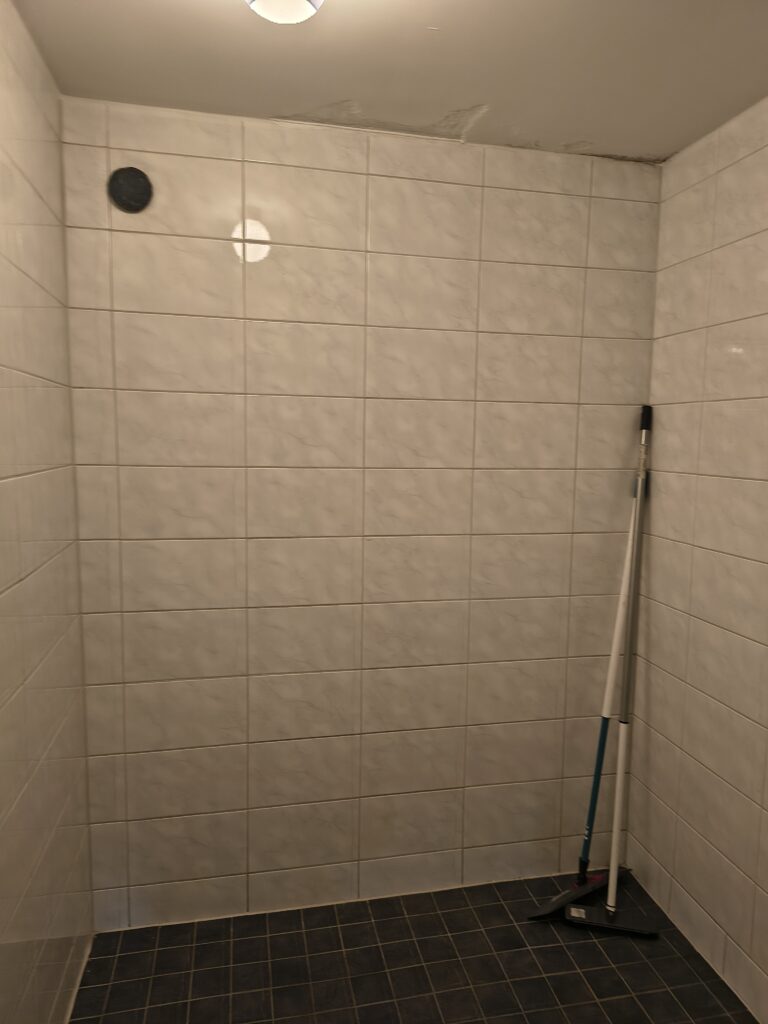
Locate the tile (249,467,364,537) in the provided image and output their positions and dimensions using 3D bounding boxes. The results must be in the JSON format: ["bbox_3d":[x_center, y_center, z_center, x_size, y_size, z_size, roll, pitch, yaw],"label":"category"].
[{"bbox_3d":[-0.221,-0.026,2.012,0.331,0.197,0.009,-1,7,-13],"label":"tile"}]

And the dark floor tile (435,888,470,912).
[{"bbox_3d":[0.203,1.193,2.180,0.097,0.009,0.097,-1,6,-12],"label":"dark floor tile"}]

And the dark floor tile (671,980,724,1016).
[{"bbox_3d":[0.801,1.243,1.801,0.098,0.010,0.098,-1,6,-12],"label":"dark floor tile"}]

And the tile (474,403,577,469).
[{"bbox_3d":[0.432,-0.232,2.138,0.331,0.197,0.010,-1,7,-13],"label":"tile"}]

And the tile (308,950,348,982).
[{"bbox_3d":[-0.151,1.234,1.923,0.099,0.009,0.099,-1,6,-12],"label":"tile"}]

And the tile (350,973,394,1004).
[{"bbox_3d":[-0.030,1.228,1.823,0.097,0.009,0.097,-1,6,-12],"label":"tile"}]

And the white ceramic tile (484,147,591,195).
[{"bbox_3d":[0.444,-0.983,2.054,0.330,0.112,0.010,0,7,-13],"label":"white ceramic tile"}]

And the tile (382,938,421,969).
[{"bbox_3d":[0.049,1.231,1.966,0.099,0.009,0.099,-1,6,-12],"label":"tile"}]

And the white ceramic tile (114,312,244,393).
[{"bbox_3d":[-0.539,-0.420,1.891,0.331,0.197,0.009,-1,7,-13],"label":"white ceramic tile"}]

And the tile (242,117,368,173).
[{"bbox_3d":[-0.206,-0.979,1.906,0.331,0.112,0.010,-1,7,-13],"label":"tile"}]

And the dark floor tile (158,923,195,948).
[{"bbox_3d":[-0.585,1.207,2.017,0.098,0.010,0.098,-1,6,-12],"label":"dark floor tile"}]

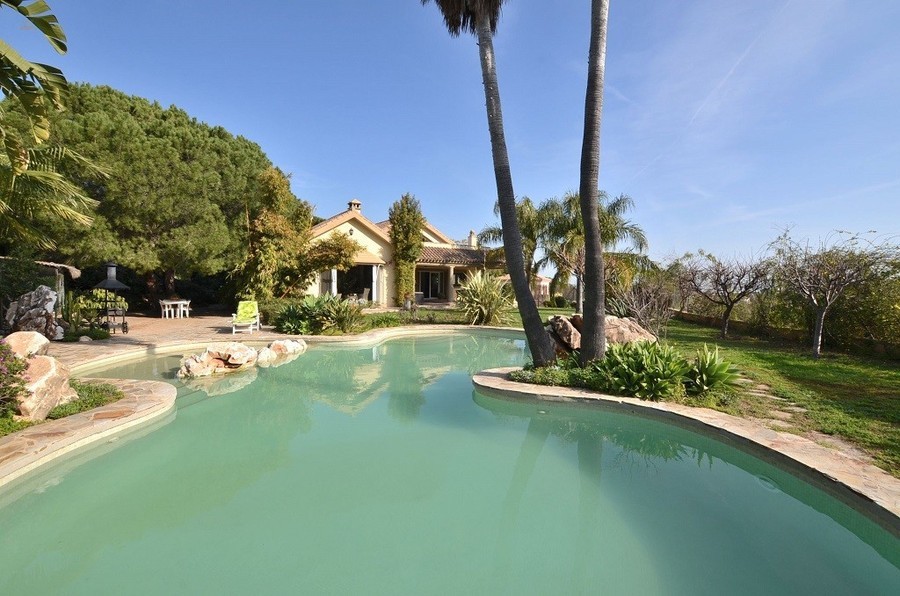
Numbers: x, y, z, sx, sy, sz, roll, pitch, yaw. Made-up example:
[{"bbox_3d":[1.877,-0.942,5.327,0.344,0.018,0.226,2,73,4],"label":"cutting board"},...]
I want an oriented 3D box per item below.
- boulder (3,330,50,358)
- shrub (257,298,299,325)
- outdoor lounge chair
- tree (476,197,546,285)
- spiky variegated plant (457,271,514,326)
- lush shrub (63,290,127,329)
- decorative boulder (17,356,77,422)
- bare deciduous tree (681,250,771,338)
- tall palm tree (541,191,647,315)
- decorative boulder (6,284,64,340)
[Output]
[{"bbox_3d":[-9.012,0.943,7.944,0.700,0.580,0.720,2,3,42],"label":"boulder"},{"bbox_3d":[-6.422,0.507,13.932,1.500,0.970,1.300,-1,3,-23],"label":"shrub"},{"bbox_3d":[-6.310,0.603,11.664,0.680,0.960,0.980,-1,2,-15],"label":"outdoor lounge chair"},{"bbox_3d":[3.192,-1.850,17.440,3.500,5.400,3.500,0,2,10],"label":"tree"},{"bbox_3d":[1.348,-0.019,14.211,2.100,2.000,2.100,0,2,0],"label":"spiky variegated plant"},{"bbox_3d":[-11.865,0.349,12.524,1.600,1.400,1.500,-2,3,-43],"label":"lush shrub"},{"bbox_3d":[-5.108,1.047,4.726,0.620,0.630,0.600,2,3,42],"label":"decorative boulder"},{"bbox_3d":[7.808,-0.075,10.606,2.100,2.400,2.100,2,3,36],"label":"bare deciduous tree"},{"bbox_3d":[6.450,-1.930,16.936,4.400,5.600,4.400,1,2,21],"label":"tall palm tree"},{"bbox_3d":[-11.767,0.365,10.623,1.100,1.520,1.150,2,3,42],"label":"decorative boulder"}]

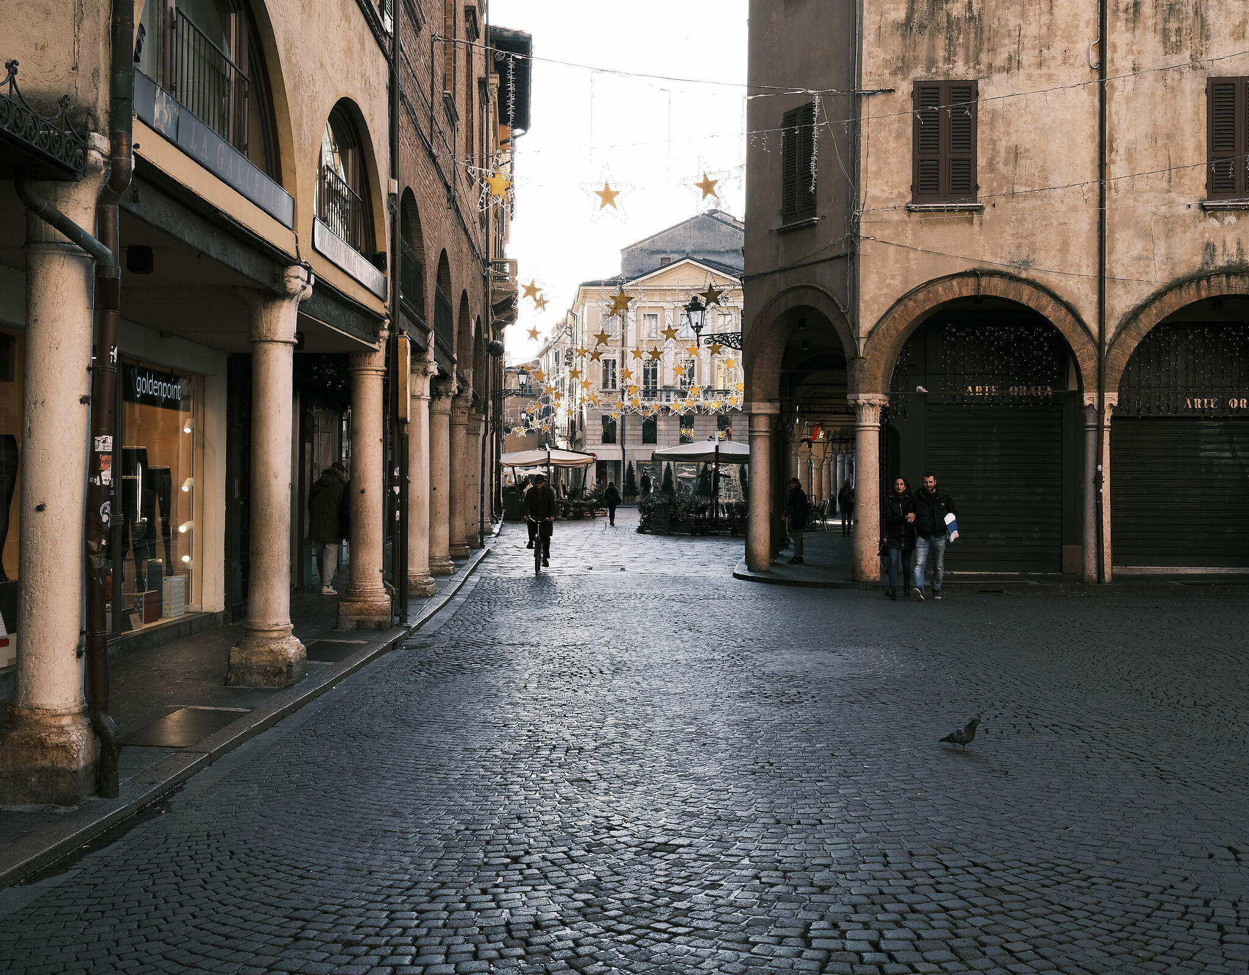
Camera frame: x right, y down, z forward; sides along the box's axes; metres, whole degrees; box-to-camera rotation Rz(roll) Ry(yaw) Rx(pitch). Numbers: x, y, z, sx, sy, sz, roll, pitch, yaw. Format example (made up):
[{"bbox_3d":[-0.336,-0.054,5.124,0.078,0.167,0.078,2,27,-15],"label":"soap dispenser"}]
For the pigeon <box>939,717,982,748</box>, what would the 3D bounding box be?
[{"bbox_3d":[2.032,1.490,8.600,0.280,0.200,0.120,0,0,9],"label":"pigeon"}]

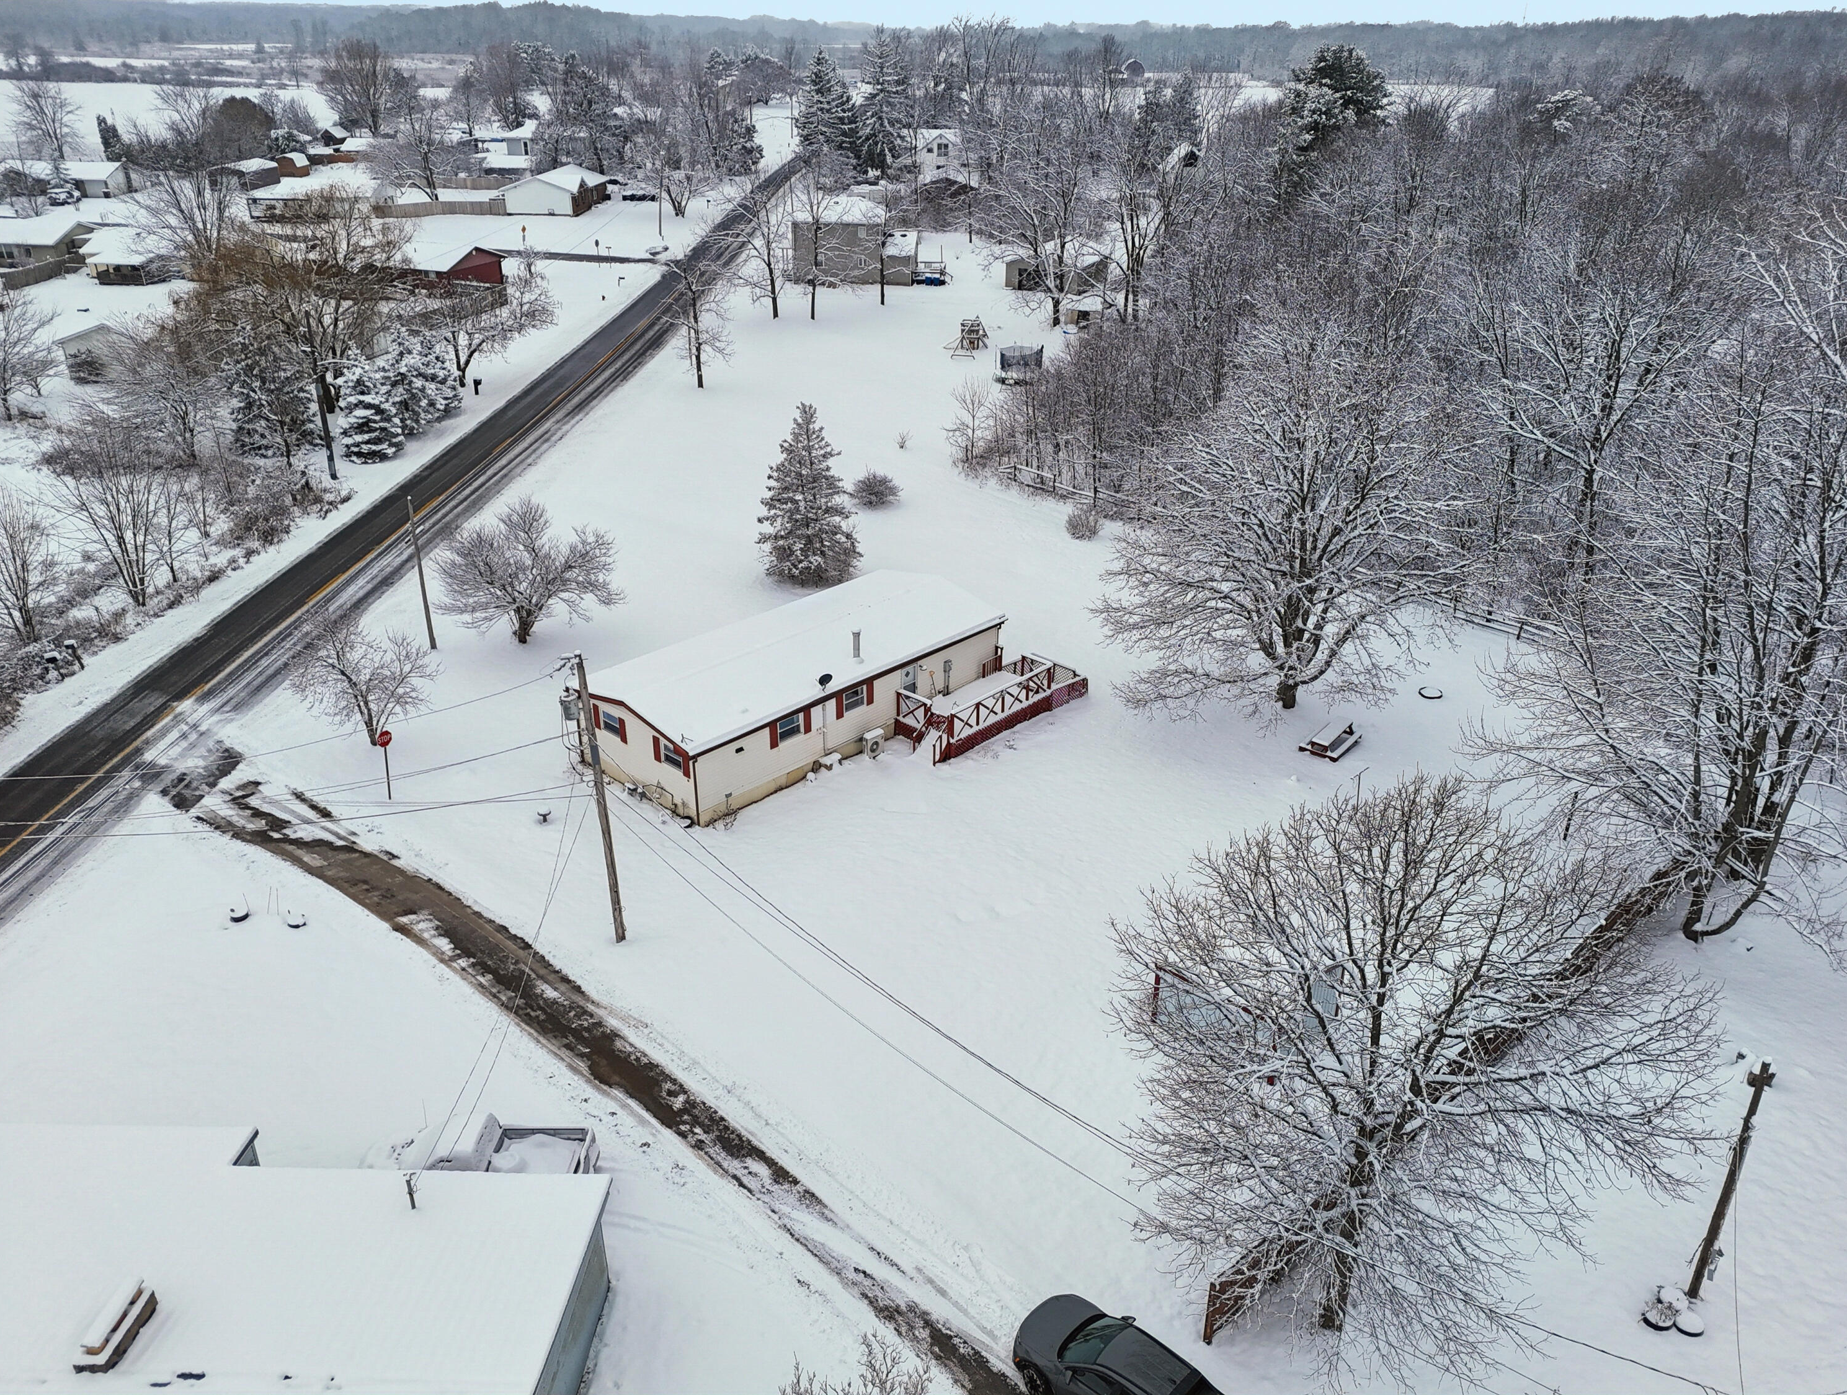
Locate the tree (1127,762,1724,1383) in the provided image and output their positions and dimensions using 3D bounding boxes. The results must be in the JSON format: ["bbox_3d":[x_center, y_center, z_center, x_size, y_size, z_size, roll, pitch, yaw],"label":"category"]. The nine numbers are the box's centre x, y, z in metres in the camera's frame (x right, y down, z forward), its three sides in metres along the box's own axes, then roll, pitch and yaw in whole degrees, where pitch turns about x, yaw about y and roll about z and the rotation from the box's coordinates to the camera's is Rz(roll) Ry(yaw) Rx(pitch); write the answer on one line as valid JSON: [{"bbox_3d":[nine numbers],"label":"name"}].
[{"bbox_3d":[8.944,7.974,25.137,10.400,13.200,10.400,0,28,0],"label":"tree"}]

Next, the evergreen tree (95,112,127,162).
[{"bbox_3d":[-147.799,-100.452,234.470,5.430,10.480,5.430,0,27,0],"label":"evergreen tree"}]

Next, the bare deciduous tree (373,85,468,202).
[{"bbox_3d":[-72.716,-80.392,188.452,13.000,15.200,12.500,0,27,0],"label":"bare deciduous tree"}]

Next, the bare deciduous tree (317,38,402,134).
[{"bbox_3d":[-139.932,-151.660,320.673,19.680,22.080,19.680,0,27,0],"label":"bare deciduous tree"}]

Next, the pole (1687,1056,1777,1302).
[{"bbox_3d":[16.615,10.102,26.652,0.550,6.901,0.450,7,30,21],"label":"pole"}]

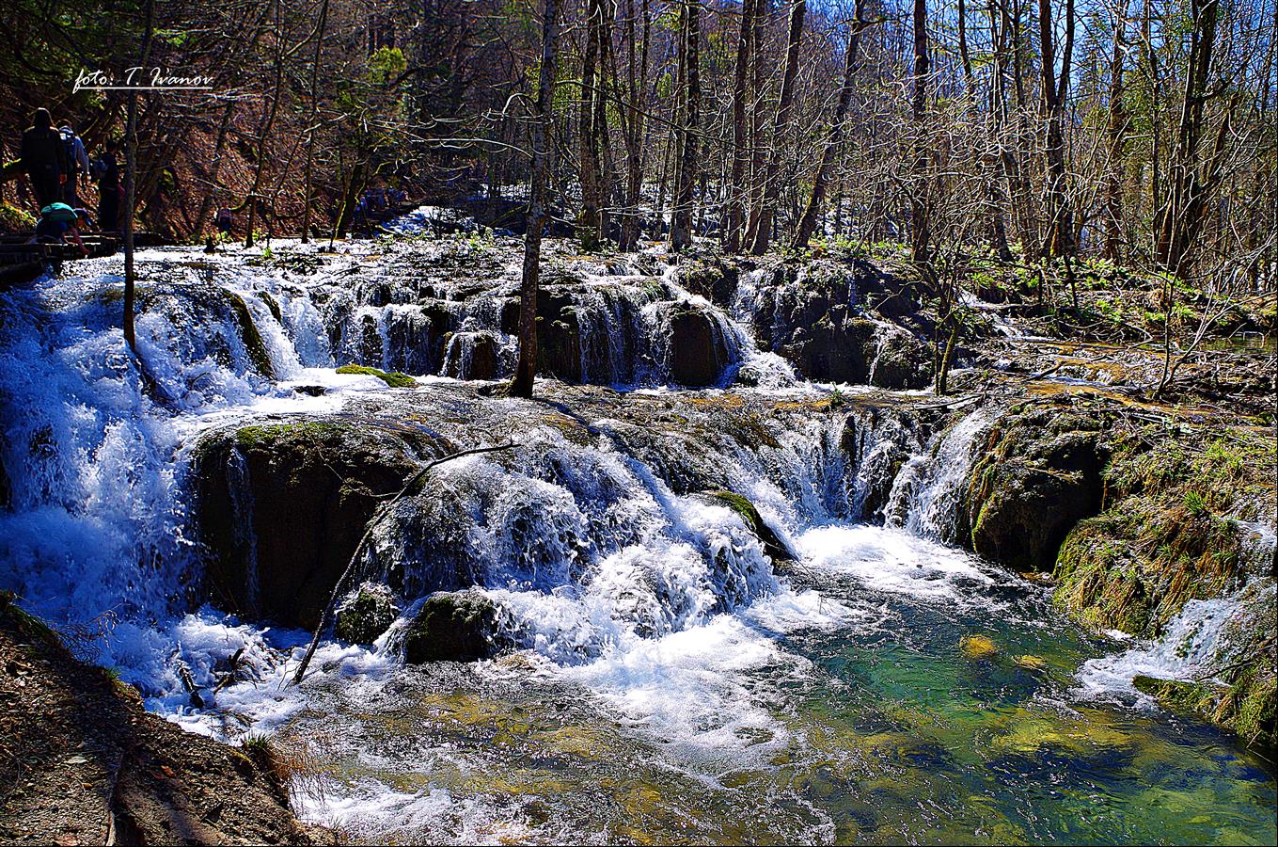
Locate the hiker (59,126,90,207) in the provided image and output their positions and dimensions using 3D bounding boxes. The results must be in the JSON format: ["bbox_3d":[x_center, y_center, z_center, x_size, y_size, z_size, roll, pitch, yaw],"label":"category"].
[{"bbox_3d":[-9.048,-3.951,17.000,0.520,1.700,0.400,-3,12,-18],"label":"hiker"}]

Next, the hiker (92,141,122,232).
[{"bbox_3d":[-9.755,-4.368,19.500,0.460,1.650,0.460,-9,14,-40],"label":"hiker"}]

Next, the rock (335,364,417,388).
[{"bbox_3d":[-3.125,-0.581,12.702,1.000,0.200,0.600,-2,11,-14],"label":"rock"}]

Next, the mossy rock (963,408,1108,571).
[{"bbox_3d":[4.835,0.720,12.612,1.580,1.720,1.150,5,12,21],"label":"mossy rock"}]

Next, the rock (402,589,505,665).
[{"bbox_3d":[-1.694,1.782,9.728,0.920,0.540,0.620,-1,11,-10],"label":"rock"}]

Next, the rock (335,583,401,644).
[{"bbox_3d":[-2.570,1.745,10.031,0.600,0.470,0.480,-2,11,-15],"label":"rock"}]

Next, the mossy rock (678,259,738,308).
[{"bbox_3d":[0.955,-1.901,14.486,0.800,0.600,0.700,2,11,4],"label":"mossy rock"}]

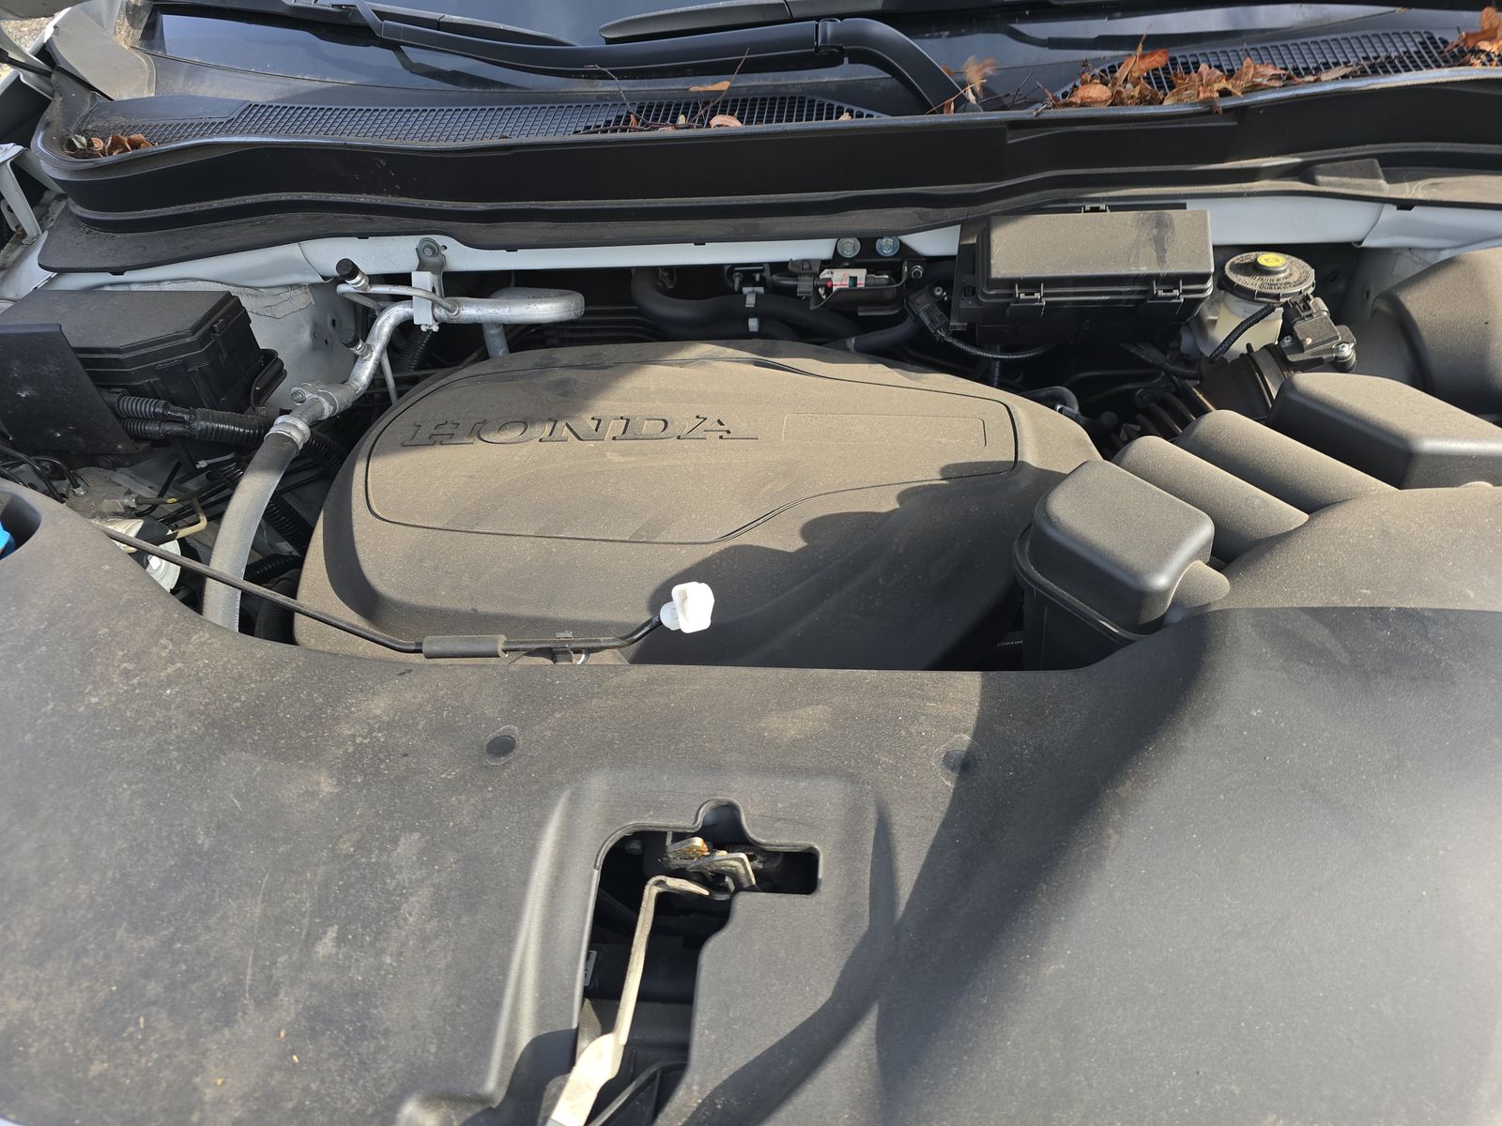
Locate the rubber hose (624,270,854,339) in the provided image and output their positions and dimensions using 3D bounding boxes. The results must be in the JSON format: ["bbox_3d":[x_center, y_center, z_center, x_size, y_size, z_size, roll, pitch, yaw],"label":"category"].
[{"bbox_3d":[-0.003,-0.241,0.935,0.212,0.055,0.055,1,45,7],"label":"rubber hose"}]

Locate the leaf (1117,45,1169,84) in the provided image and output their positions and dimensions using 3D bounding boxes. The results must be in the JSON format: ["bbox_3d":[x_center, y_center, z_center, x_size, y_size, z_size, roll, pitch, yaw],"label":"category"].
[{"bbox_3d":[0.355,-0.451,0.905,0.047,0.029,0.028,1,45,7],"label":"leaf"}]

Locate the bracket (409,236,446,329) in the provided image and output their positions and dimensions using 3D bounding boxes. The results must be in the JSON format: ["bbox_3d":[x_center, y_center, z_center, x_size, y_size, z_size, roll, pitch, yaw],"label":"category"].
[{"bbox_3d":[-0.297,-0.258,0.920,0.031,0.072,0.036,1,45,7],"label":"bracket"}]

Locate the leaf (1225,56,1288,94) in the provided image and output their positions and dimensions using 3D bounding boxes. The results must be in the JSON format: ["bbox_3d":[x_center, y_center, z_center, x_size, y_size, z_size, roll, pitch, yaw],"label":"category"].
[{"bbox_3d":[0.447,-0.432,0.884,0.051,0.025,0.029,1,45,7],"label":"leaf"}]

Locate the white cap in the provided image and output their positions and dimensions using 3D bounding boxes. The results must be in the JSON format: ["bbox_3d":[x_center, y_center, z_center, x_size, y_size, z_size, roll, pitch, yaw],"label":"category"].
[{"bbox_3d":[-0.043,0.031,0.680,0.036,0.029,0.027,1,45,7],"label":"white cap"}]

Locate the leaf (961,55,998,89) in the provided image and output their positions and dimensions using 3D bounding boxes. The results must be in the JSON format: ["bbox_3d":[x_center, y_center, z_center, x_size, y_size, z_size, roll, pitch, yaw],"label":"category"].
[{"bbox_3d":[0.207,-0.445,0.905,0.031,0.026,0.020,1,45,7],"label":"leaf"}]

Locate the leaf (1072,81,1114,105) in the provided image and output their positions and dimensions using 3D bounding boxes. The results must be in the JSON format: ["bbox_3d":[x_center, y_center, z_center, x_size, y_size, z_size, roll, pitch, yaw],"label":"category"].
[{"bbox_3d":[0.307,-0.424,0.900,0.038,0.017,0.024,1,45,7],"label":"leaf"}]

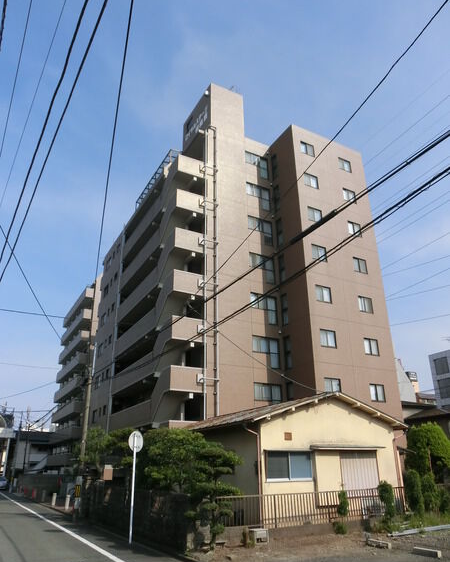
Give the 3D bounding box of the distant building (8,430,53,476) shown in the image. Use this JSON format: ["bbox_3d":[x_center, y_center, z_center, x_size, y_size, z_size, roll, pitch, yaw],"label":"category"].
[{"bbox_3d":[-28.339,25.817,64.483,6.500,6.400,7.000,11,-25,-27],"label":"distant building"}]

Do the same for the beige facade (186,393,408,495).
[{"bbox_3d":[2.653,7.242,18.117,7.400,4.250,6.400,11,-25,-27],"label":"beige facade"}]

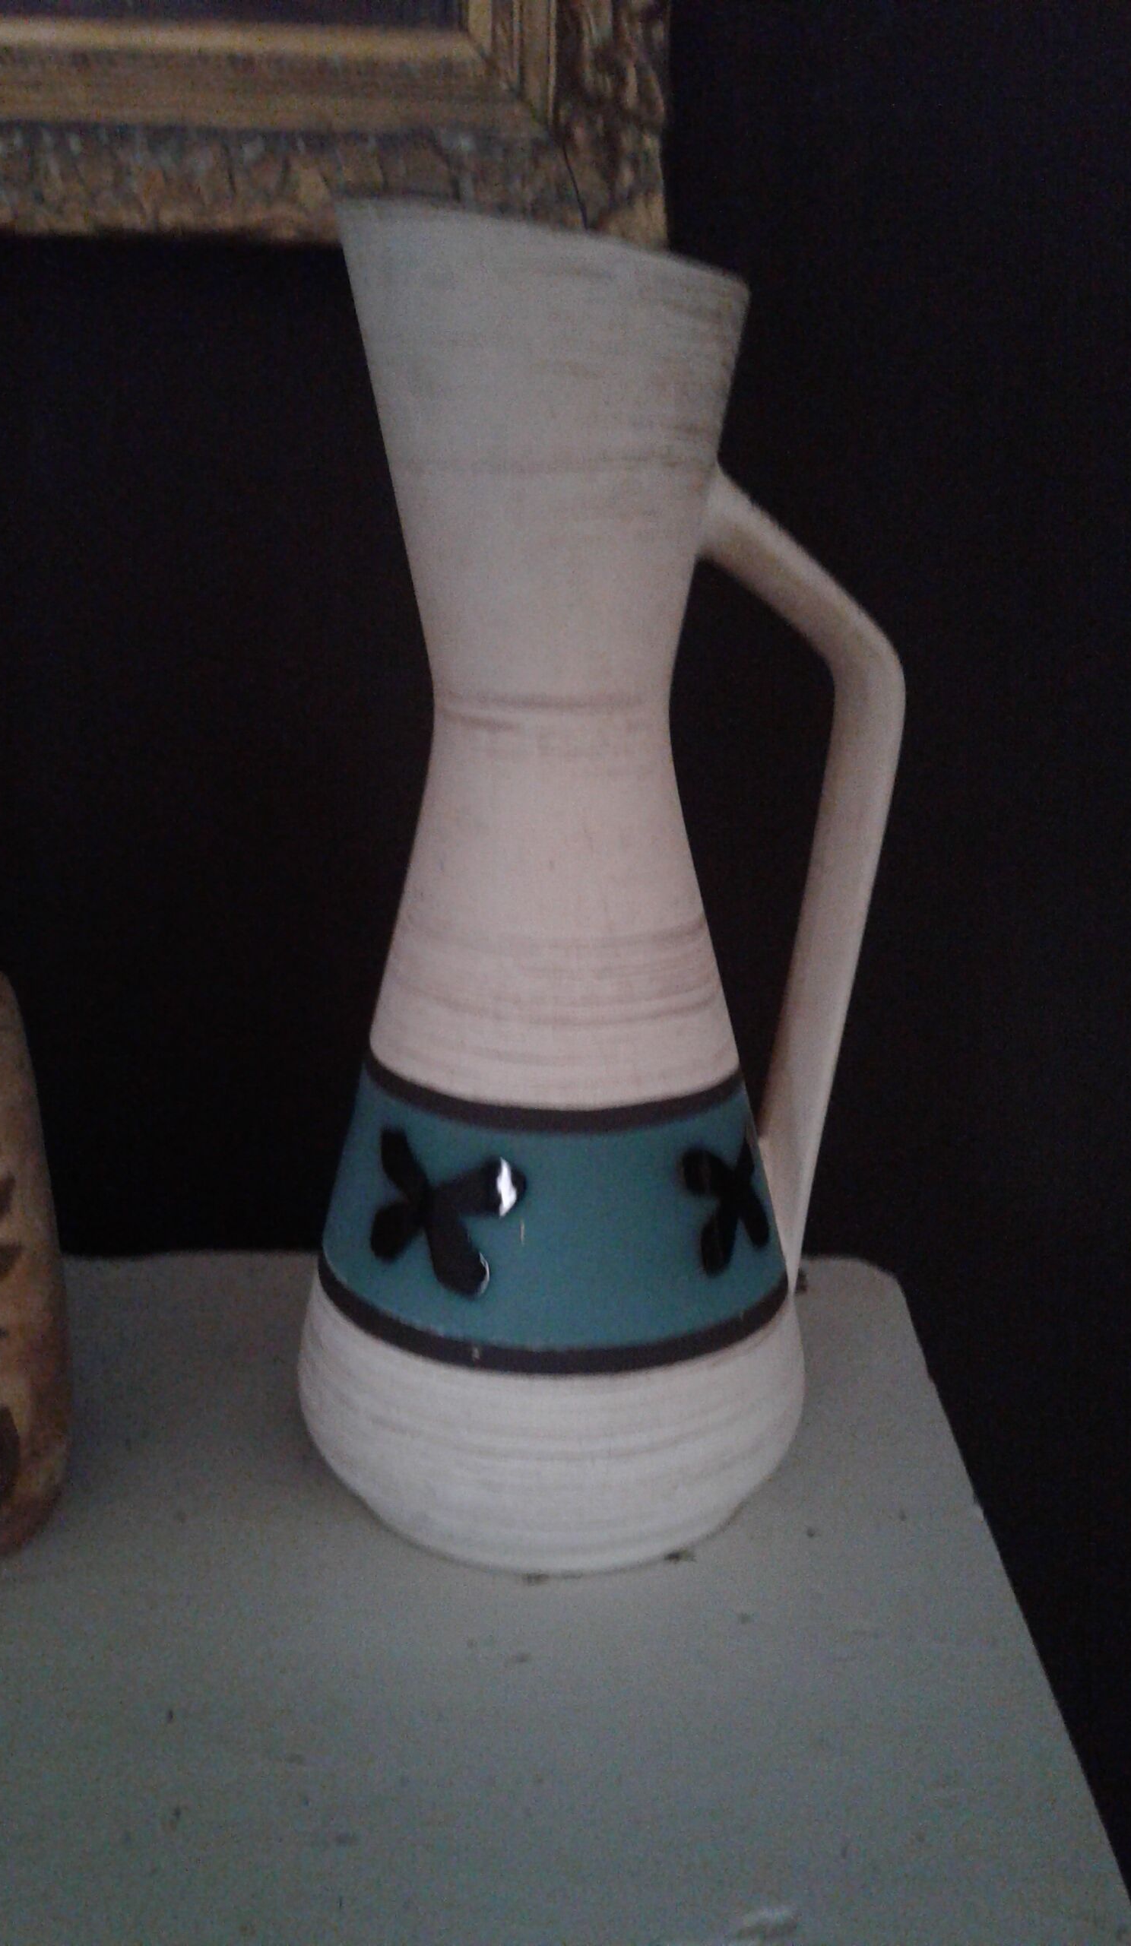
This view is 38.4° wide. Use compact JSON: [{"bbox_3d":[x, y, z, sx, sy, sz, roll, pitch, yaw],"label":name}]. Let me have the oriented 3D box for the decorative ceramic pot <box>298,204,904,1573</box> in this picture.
[{"bbox_3d":[0.006,-0.018,0.397,0.153,0.307,0.132,-4,19,-11],"label":"decorative ceramic pot"}]

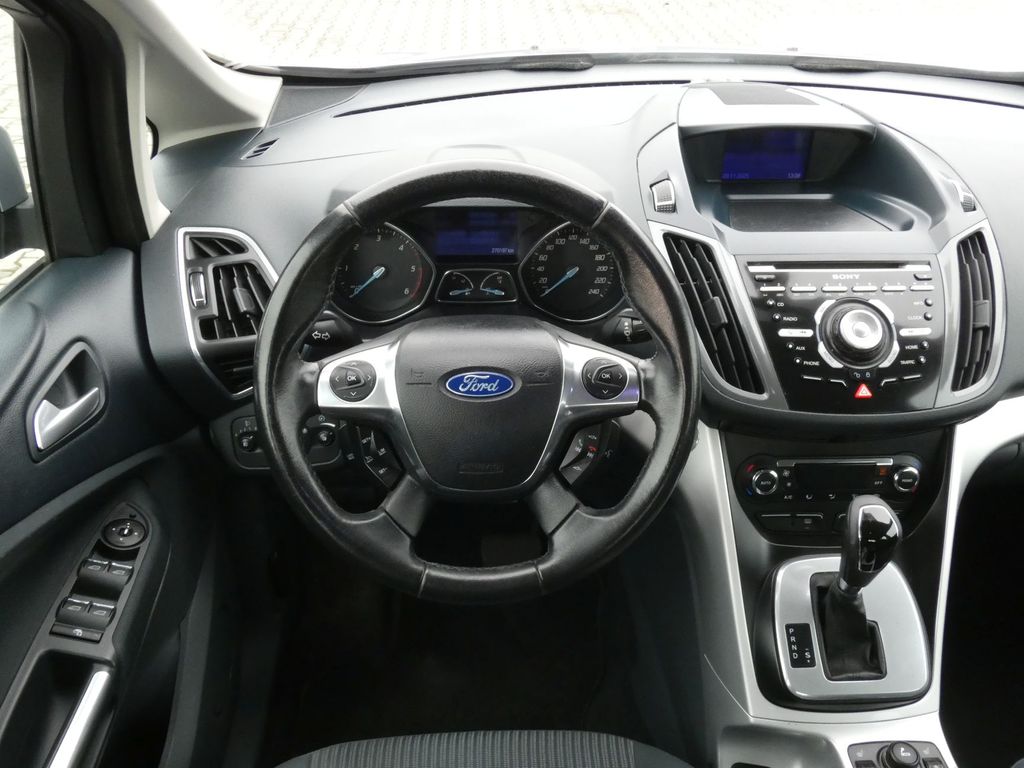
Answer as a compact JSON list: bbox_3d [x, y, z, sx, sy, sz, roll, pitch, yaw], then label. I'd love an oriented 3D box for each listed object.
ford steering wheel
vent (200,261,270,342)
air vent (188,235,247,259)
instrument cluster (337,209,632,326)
[{"bbox_3d":[-0.027,0.002,0.715,0.375,0.375,0.100,0,10,-3],"label":"ford steering wheel"},{"bbox_3d":[-0.284,-0.086,0.858,0.083,0.081,0.035,-8,15,-14],"label":"vent"},{"bbox_3d":[-0.301,-0.141,0.848,0.060,0.024,0.030,-8,15,-14],"label":"air vent"},{"bbox_3d":[-0.035,-0.126,0.872,0.308,0.128,0.055,0,13,-3],"label":"instrument cluster"}]

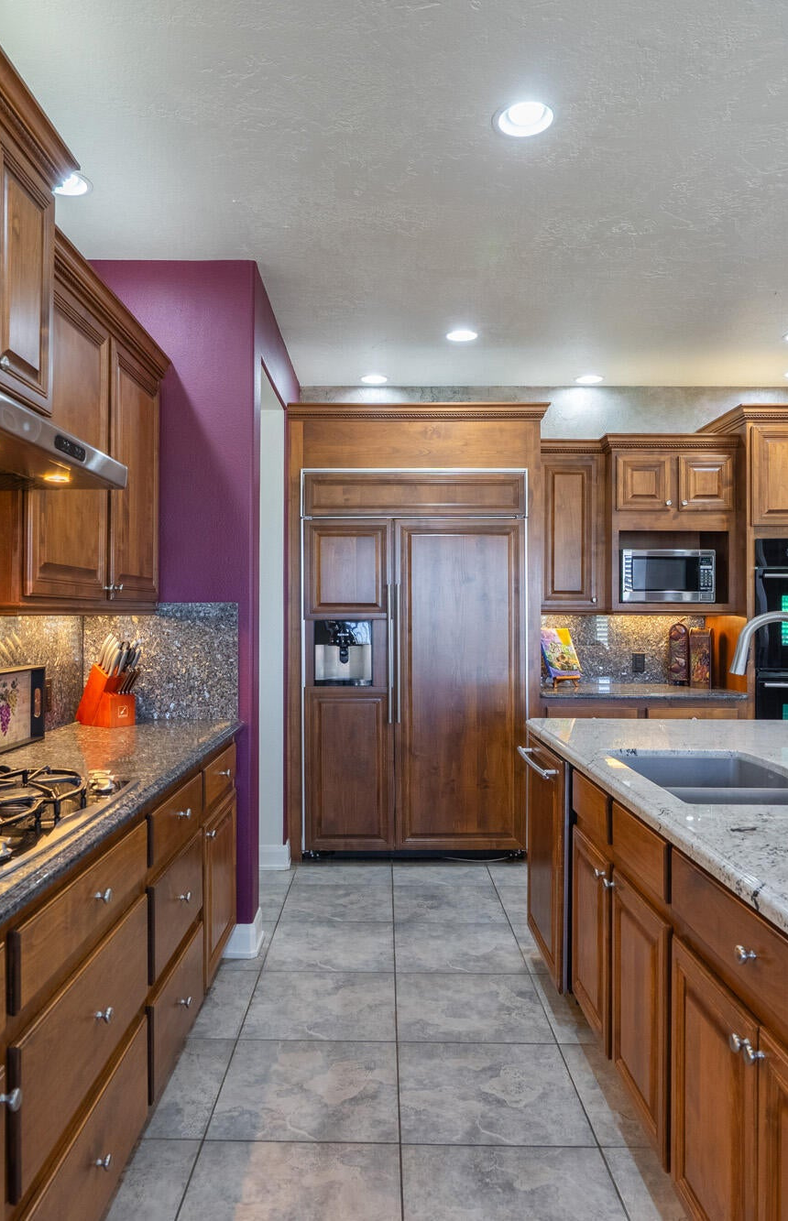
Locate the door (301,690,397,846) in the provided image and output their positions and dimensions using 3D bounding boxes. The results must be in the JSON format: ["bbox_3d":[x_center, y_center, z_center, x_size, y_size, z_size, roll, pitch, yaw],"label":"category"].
[{"bbox_3d":[-0.237,0.855,4.385,0.490,0.868,0.050,0,0,-1],"label":"door"}]

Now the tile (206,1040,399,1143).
[{"bbox_3d":[-0.240,1.371,2.329,0.505,0.012,0.488,0,0,-1],"label":"tile"}]

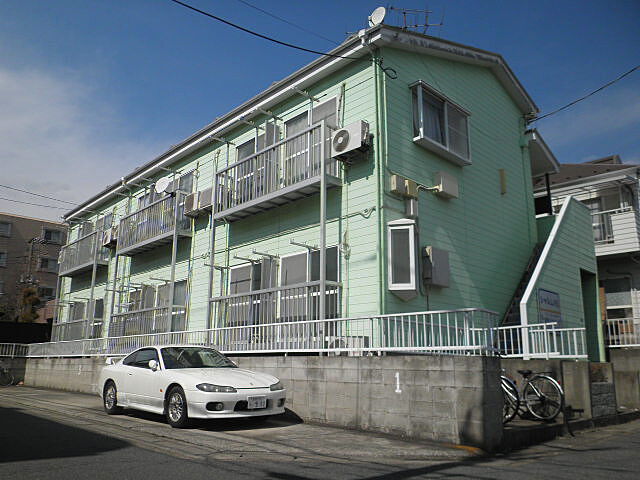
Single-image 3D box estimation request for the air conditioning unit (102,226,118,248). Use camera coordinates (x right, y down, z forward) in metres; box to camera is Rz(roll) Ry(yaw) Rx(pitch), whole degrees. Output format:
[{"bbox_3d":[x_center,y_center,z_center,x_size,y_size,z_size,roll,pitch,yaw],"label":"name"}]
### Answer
[{"bbox_3d":[-7.284,-0.091,16.882,0.290,0.530,0.760,14,-19,-43],"label":"air conditioning unit"}]

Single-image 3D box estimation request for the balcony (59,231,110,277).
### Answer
[{"bbox_3d":[-9.396,0.623,19.159,0.562,1.245,4.045,13,-19,-43],"label":"balcony"}]

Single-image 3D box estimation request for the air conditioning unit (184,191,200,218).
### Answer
[{"bbox_3d":[-3.342,-0.954,13.027,0.280,0.530,0.740,14,-19,-43],"label":"air conditioning unit"}]

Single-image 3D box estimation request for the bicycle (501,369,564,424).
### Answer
[{"bbox_3d":[3.177,2.381,7.952,0.560,1.050,1.750,9,-17,-34],"label":"bicycle"}]

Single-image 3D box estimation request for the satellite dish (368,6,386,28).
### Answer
[{"bbox_3d":[1.308,-5.080,10.936,0.240,0.430,0.410,11,-18,-37],"label":"satellite dish"}]

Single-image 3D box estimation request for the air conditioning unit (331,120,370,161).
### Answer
[{"bbox_3d":[0.620,-1.953,9.508,0.280,0.545,0.753,13,-19,-43],"label":"air conditioning unit"}]

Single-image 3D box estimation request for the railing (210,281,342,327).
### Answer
[{"bbox_3d":[-1.084,1.663,9.998,0.560,1.150,3.760,14,-19,-43],"label":"railing"}]

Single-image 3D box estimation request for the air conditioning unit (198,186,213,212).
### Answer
[{"bbox_3d":[-2.791,-1.068,12.487,0.280,0.530,0.740,14,-19,-43],"label":"air conditioning unit"}]

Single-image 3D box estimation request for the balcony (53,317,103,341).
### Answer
[{"bbox_3d":[-9.366,3.768,18.360,0.562,1.251,3.982,13,-19,-43],"label":"balcony"}]

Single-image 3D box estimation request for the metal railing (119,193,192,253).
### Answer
[{"bbox_3d":[-5.237,-0.388,15.108,0.562,1.245,3.950,13,-19,-43],"label":"metal railing"}]

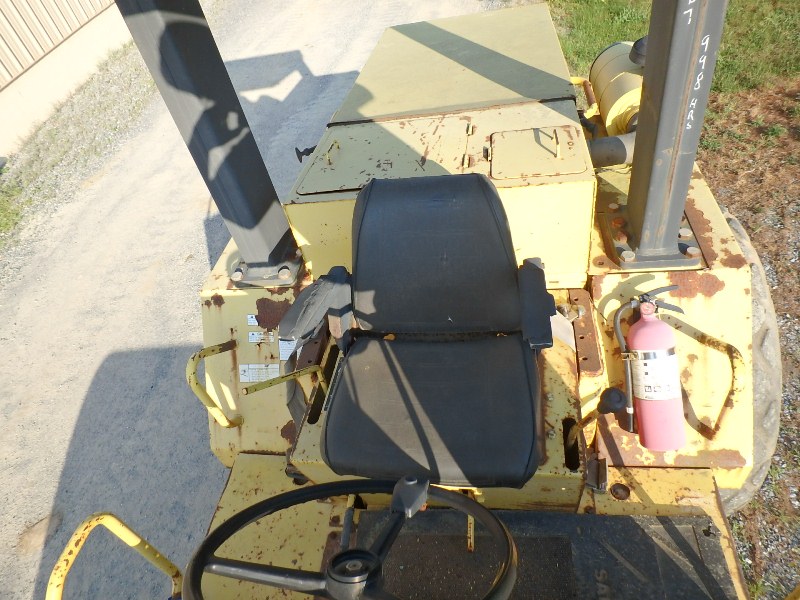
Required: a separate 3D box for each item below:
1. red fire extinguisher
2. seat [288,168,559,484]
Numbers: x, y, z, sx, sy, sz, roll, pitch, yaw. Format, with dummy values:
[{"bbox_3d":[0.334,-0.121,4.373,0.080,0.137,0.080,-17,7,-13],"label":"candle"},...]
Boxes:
[{"bbox_3d":[0.643,0.169,1.344,0.162,0.394,0.114,-7,1,20],"label":"red fire extinguisher"},{"bbox_3d":[0.048,0.052,1.239,0.607,0.458,0.590,-2,44,13],"label":"seat"}]

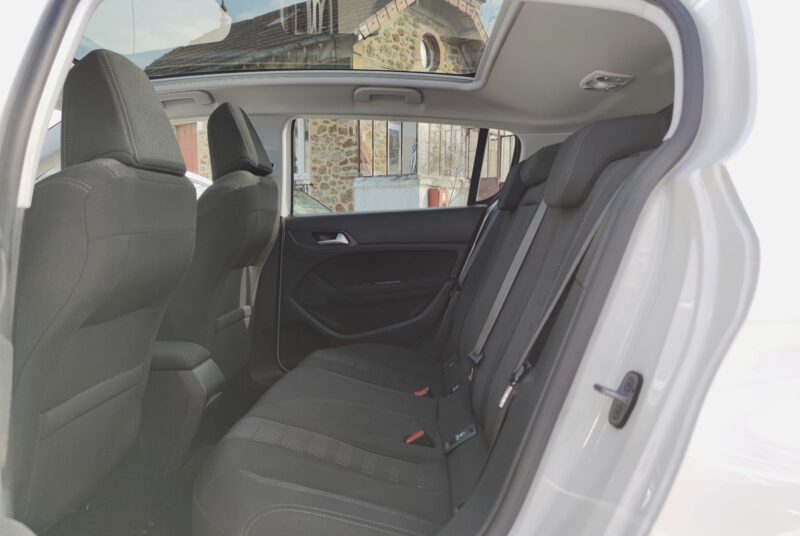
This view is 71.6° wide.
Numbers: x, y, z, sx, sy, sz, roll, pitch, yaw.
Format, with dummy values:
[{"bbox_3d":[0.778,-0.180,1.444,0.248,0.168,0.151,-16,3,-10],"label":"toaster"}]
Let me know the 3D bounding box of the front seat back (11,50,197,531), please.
[{"bbox_3d":[-0.633,0.027,1.085,0.300,0.830,0.500,12,6,1],"label":"front seat back"}]

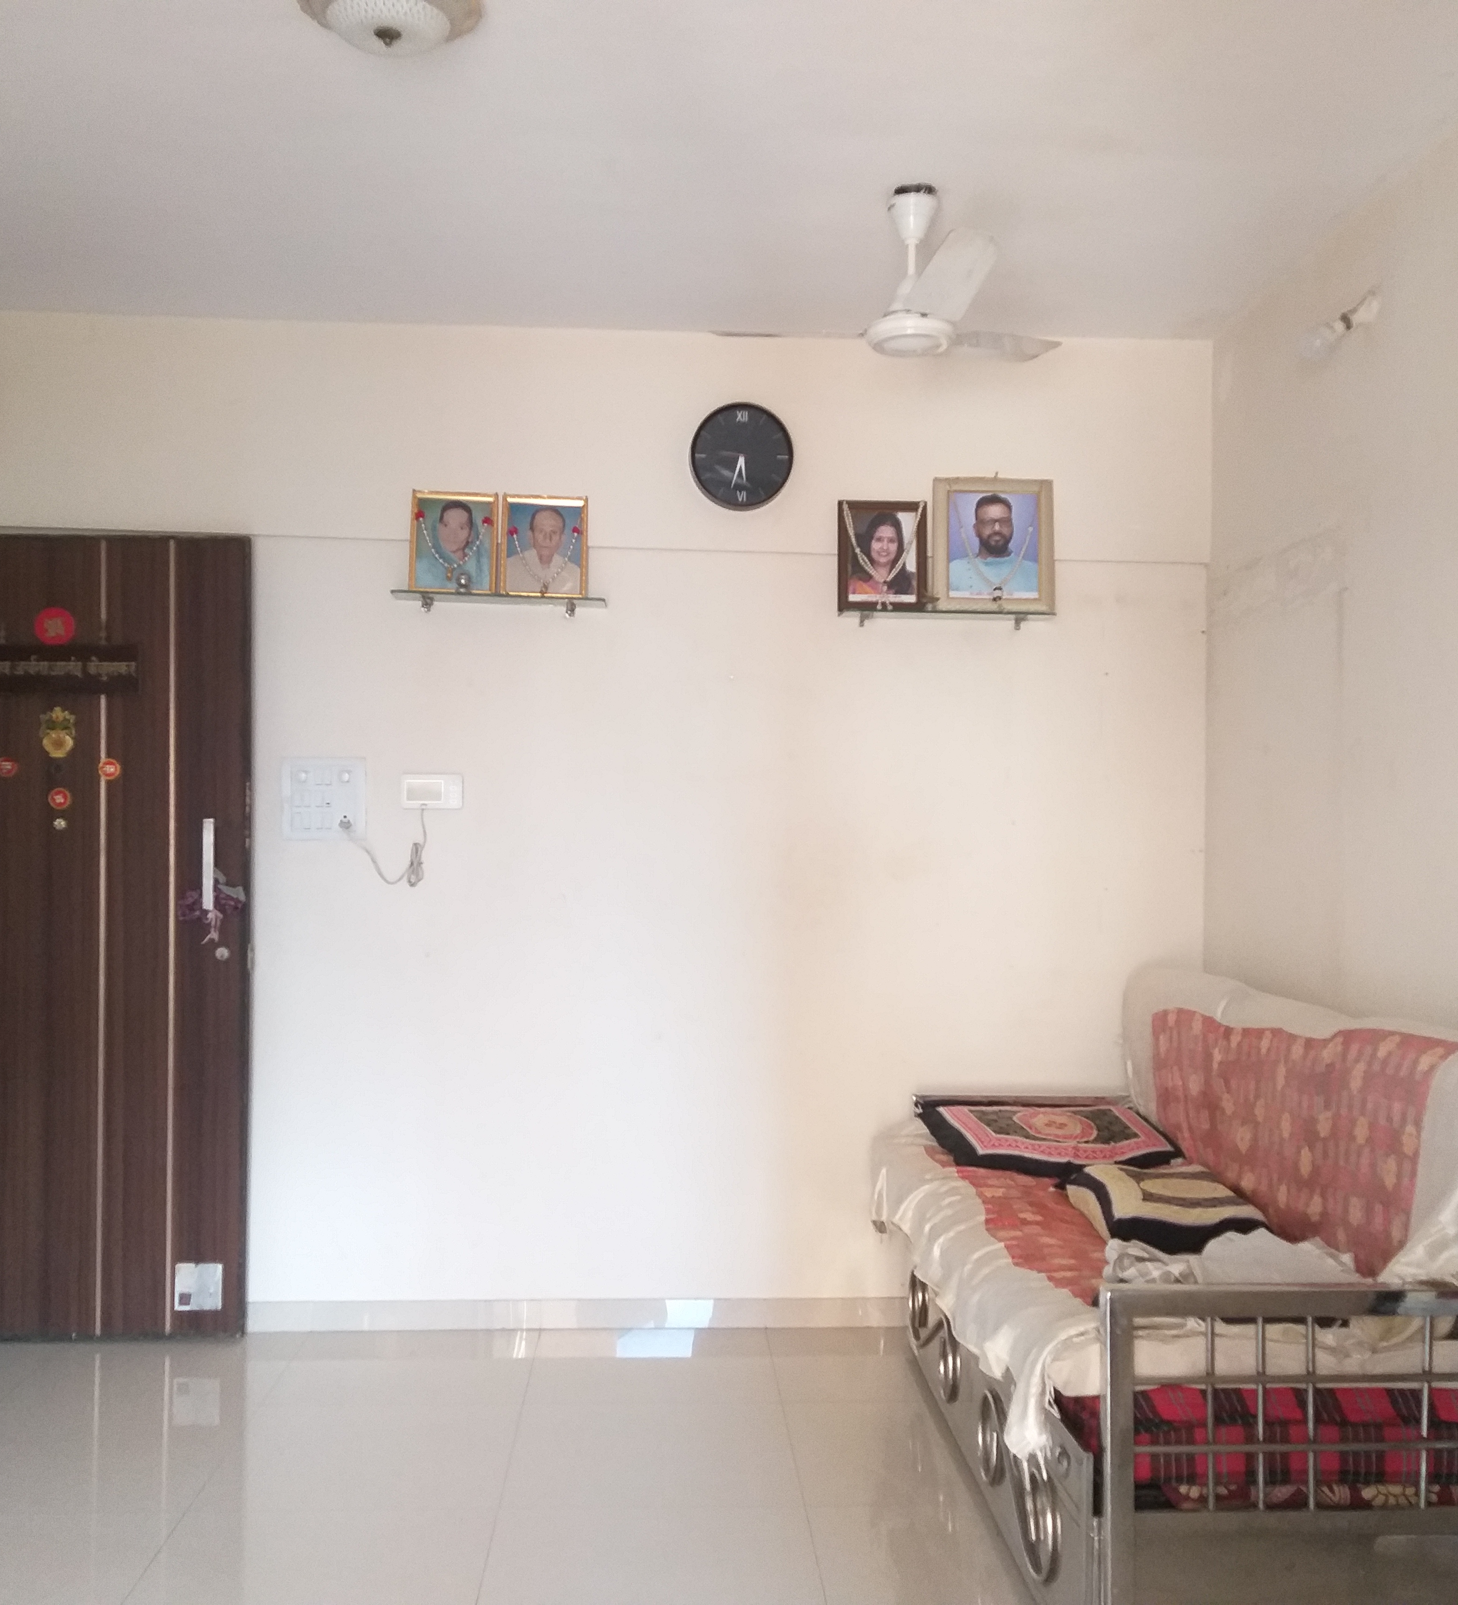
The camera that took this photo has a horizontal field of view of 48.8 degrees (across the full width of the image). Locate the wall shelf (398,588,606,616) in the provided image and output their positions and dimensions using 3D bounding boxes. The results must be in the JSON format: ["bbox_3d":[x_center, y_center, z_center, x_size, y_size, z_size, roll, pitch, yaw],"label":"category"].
[{"bbox_3d":[-0.598,-0.517,4.220,0.552,0.040,0.125,1,-1,-3],"label":"wall shelf"}]

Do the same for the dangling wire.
[{"bbox_3d":[-0.892,0.121,4.206,0.207,0.205,0.035,1,0,-3],"label":"dangling wire"}]

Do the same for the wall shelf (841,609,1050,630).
[{"bbox_3d":[0.575,-0.480,4.277,0.565,0.038,0.125,1,-1,-3],"label":"wall shelf"}]

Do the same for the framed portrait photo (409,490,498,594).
[{"bbox_3d":[-0.714,-0.677,4.181,0.225,0.268,0.022,2,-10,-3],"label":"framed portrait photo"}]

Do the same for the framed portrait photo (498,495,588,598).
[{"bbox_3d":[-0.487,-0.672,4.252,0.227,0.285,0.025,1,-10,-3],"label":"framed portrait photo"}]

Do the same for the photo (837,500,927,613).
[{"bbox_3d":[0.407,-0.648,4.237,0.232,0.294,0.025,1,-9,-3],"label":"photo"}]

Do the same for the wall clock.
[{"bbox_3d":[0.036,-0.923,4.296,0.276,0.278,0.045,1,-1,-3],"label":"wall clock"}]

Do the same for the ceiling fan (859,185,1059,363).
[{"bbox_3d":[0.371,-1.106,3.286,0.890,0.355,0.860,1,-1,-3],"label":"ceiling fan"}]

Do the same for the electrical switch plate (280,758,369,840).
[{"bbox_3d":[-1.059,-0.008,4.210,0.222,0.218,0.020,1,0,-3],"label":"electrical switch plate"}]

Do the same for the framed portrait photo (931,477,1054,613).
[{"bbox_3d":[0.700,-0.678,4.251,0.316,0.356,0.025,1,-9,-3],"label":"framed portrait photo"}]

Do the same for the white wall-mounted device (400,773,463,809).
[{"bbox_3d":[-0.779,-0.029,4.221,0.162,0.093,0.022,1,0,-3],"label":"white wall-mounted device"}]

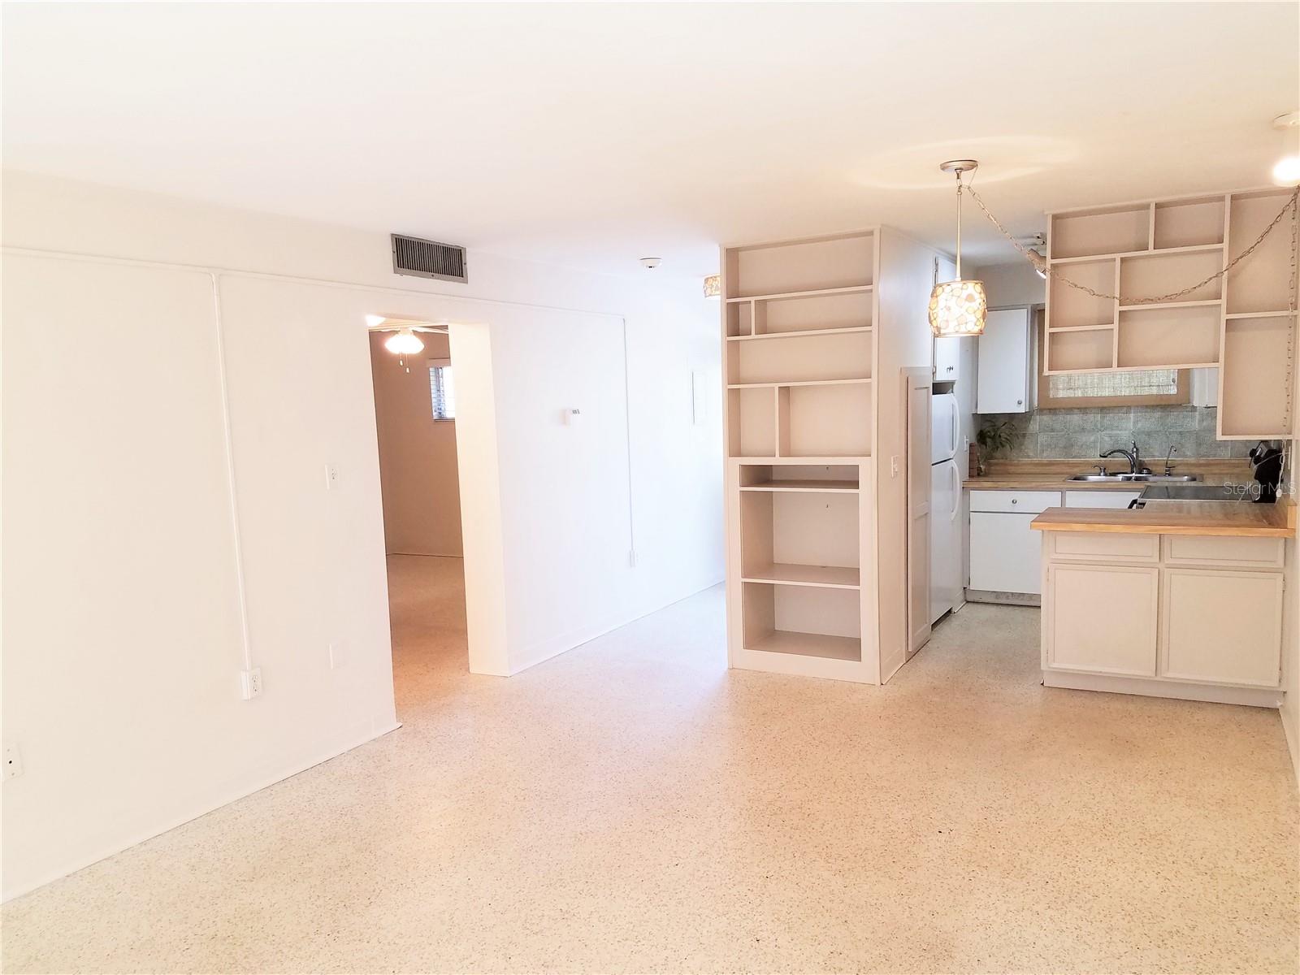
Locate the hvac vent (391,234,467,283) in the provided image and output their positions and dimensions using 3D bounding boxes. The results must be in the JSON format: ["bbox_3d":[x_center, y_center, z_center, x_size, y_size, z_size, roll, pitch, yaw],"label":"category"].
[{"bbox_3d":[-1.130,-1.190,5.100,0.025,0.193,0.575,1,6,29],"label":"hvac vent"}]

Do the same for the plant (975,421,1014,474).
[{"bbox_3d":[2.655,-0.300,7.516,0.290,0.425,0.280,1,6,29],"label":"plant"}]

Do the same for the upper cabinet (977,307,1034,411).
[{"bbox_3d":[2.682,-0.965,7.403,0.395,0.792,0.360,1,6,29],"label":"upper cabinet"}]

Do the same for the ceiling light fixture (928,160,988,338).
[{"bbox_3d":[1.173,-0.900,3.711,0.216,0.640,0.216,1,6,29],"label":"ceiling light fixture"}]

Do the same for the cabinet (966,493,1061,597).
[{"bbox_3d":[2.743,0.366,7.250,0.645,0.760,0.600,1,6,29],"label":"cabinet"}]

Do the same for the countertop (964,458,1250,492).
[{"bbox_3d":[3.281,-0.094,7.019,1.850,0.155,0.630,1,6,29],"label":"countertop"}]

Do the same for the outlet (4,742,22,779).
[{"bbox_3d":[-2.156,0.928,3.297,0.010,0.114,0.070,1,6,29],"label":"outlet"}]

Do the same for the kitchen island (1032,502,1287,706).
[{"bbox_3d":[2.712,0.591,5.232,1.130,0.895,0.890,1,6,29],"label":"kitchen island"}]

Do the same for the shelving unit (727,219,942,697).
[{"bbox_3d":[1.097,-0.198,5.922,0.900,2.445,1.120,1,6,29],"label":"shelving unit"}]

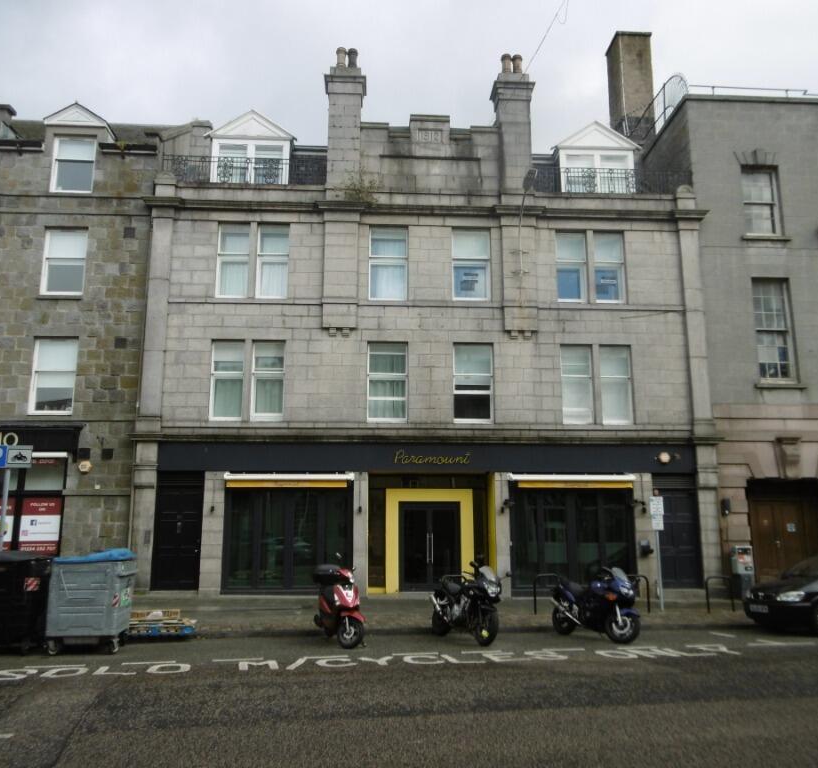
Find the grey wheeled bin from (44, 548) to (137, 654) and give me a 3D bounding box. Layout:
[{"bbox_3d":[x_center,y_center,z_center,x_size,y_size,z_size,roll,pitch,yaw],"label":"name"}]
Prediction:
[{"bbox_3d":[-4.919,3.450,11.257,1.170,1.420,0.970,0,-11,-2],"label":"grey wheeled bin"}]

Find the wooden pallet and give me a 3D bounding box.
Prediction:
[{"bbox_3d":[-4.276,4.175,12.466,1.020,0.300,1.200,2,-11,-10],"label":"wooden pallet"}]

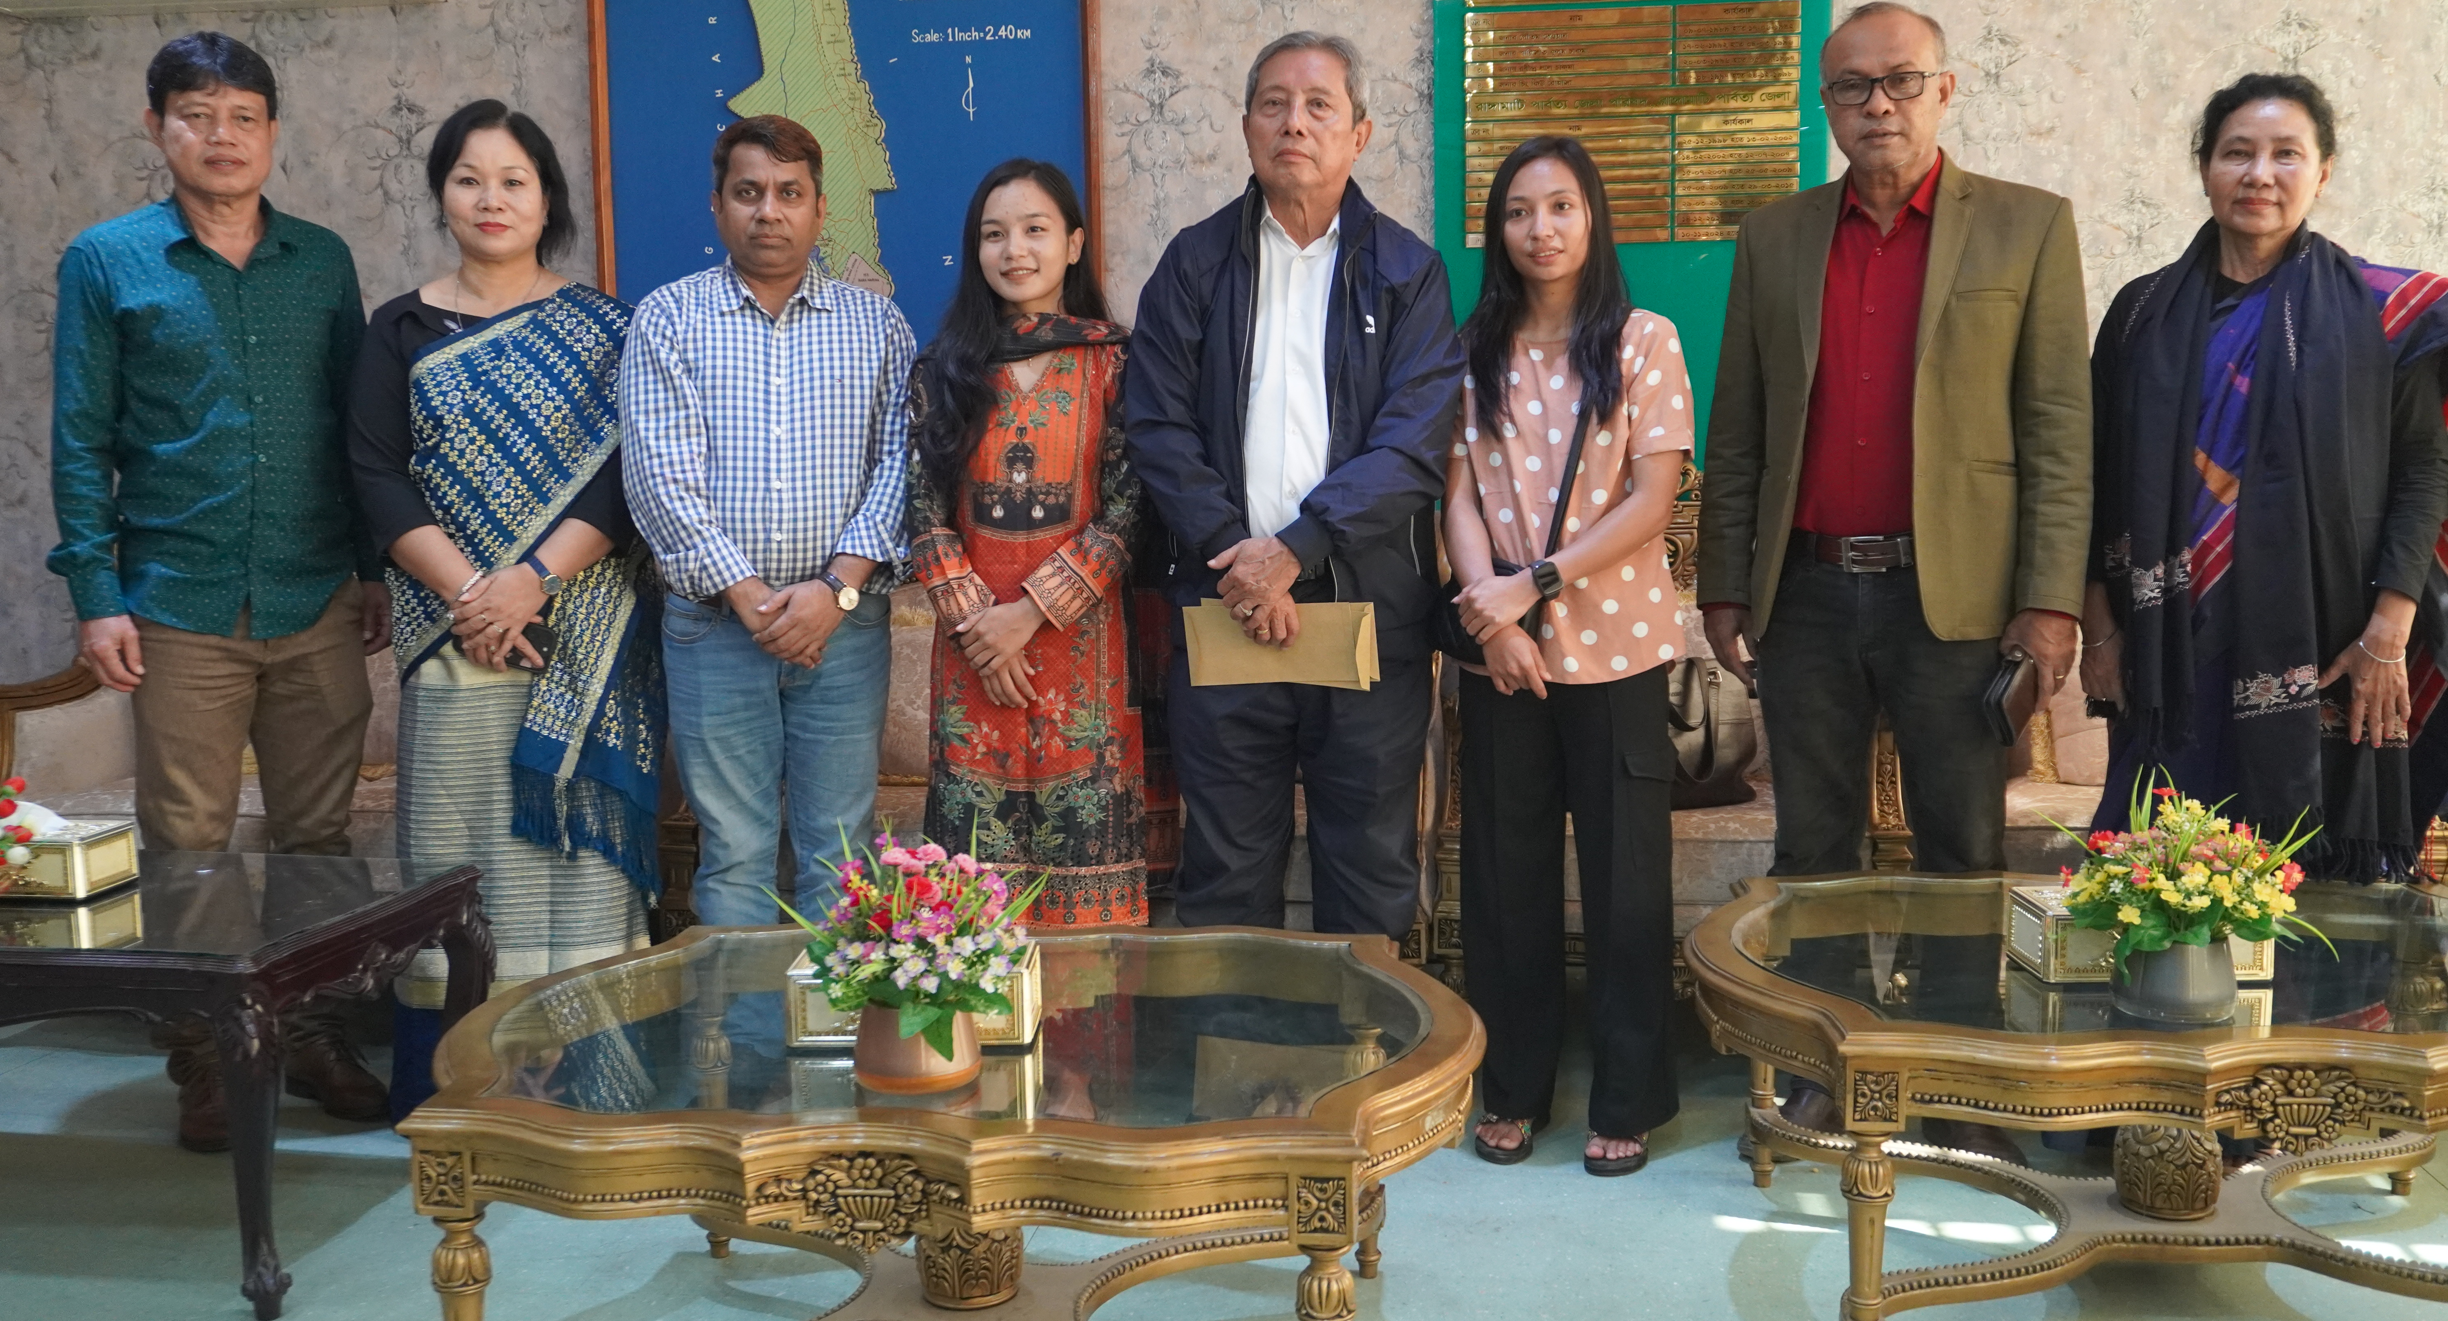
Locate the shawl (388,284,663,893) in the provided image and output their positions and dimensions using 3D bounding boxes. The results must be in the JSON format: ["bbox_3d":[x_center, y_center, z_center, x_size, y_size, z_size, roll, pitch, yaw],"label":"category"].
[{"bbox_3d":[-1.065,-0.101,3.208,0.419,0.932,0.290,-2,7,-7],"label":"shawl"}]

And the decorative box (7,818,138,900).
[{"bbox_3d":[-1.716,0.289,3.036,0.260,0.087,0.130,0,7,11],"label":"decorative box"}]

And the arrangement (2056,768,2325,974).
[{"bbox_3d":[1.095,0.237,2.390,0.286,0.212,0.245,0,7,6],"label":"arrangement"}]

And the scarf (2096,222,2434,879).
[{"bbox_3d":[1.500,-0.156,3.056,0.440,0.943,0.300,1,7,16],"label":"scarf"}]

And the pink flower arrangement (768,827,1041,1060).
[{"bbox_3d":[-0.333,0.285,2.204,0.269,0.228,0.245,0,7,6],"label":"pink flower arrangement"}]

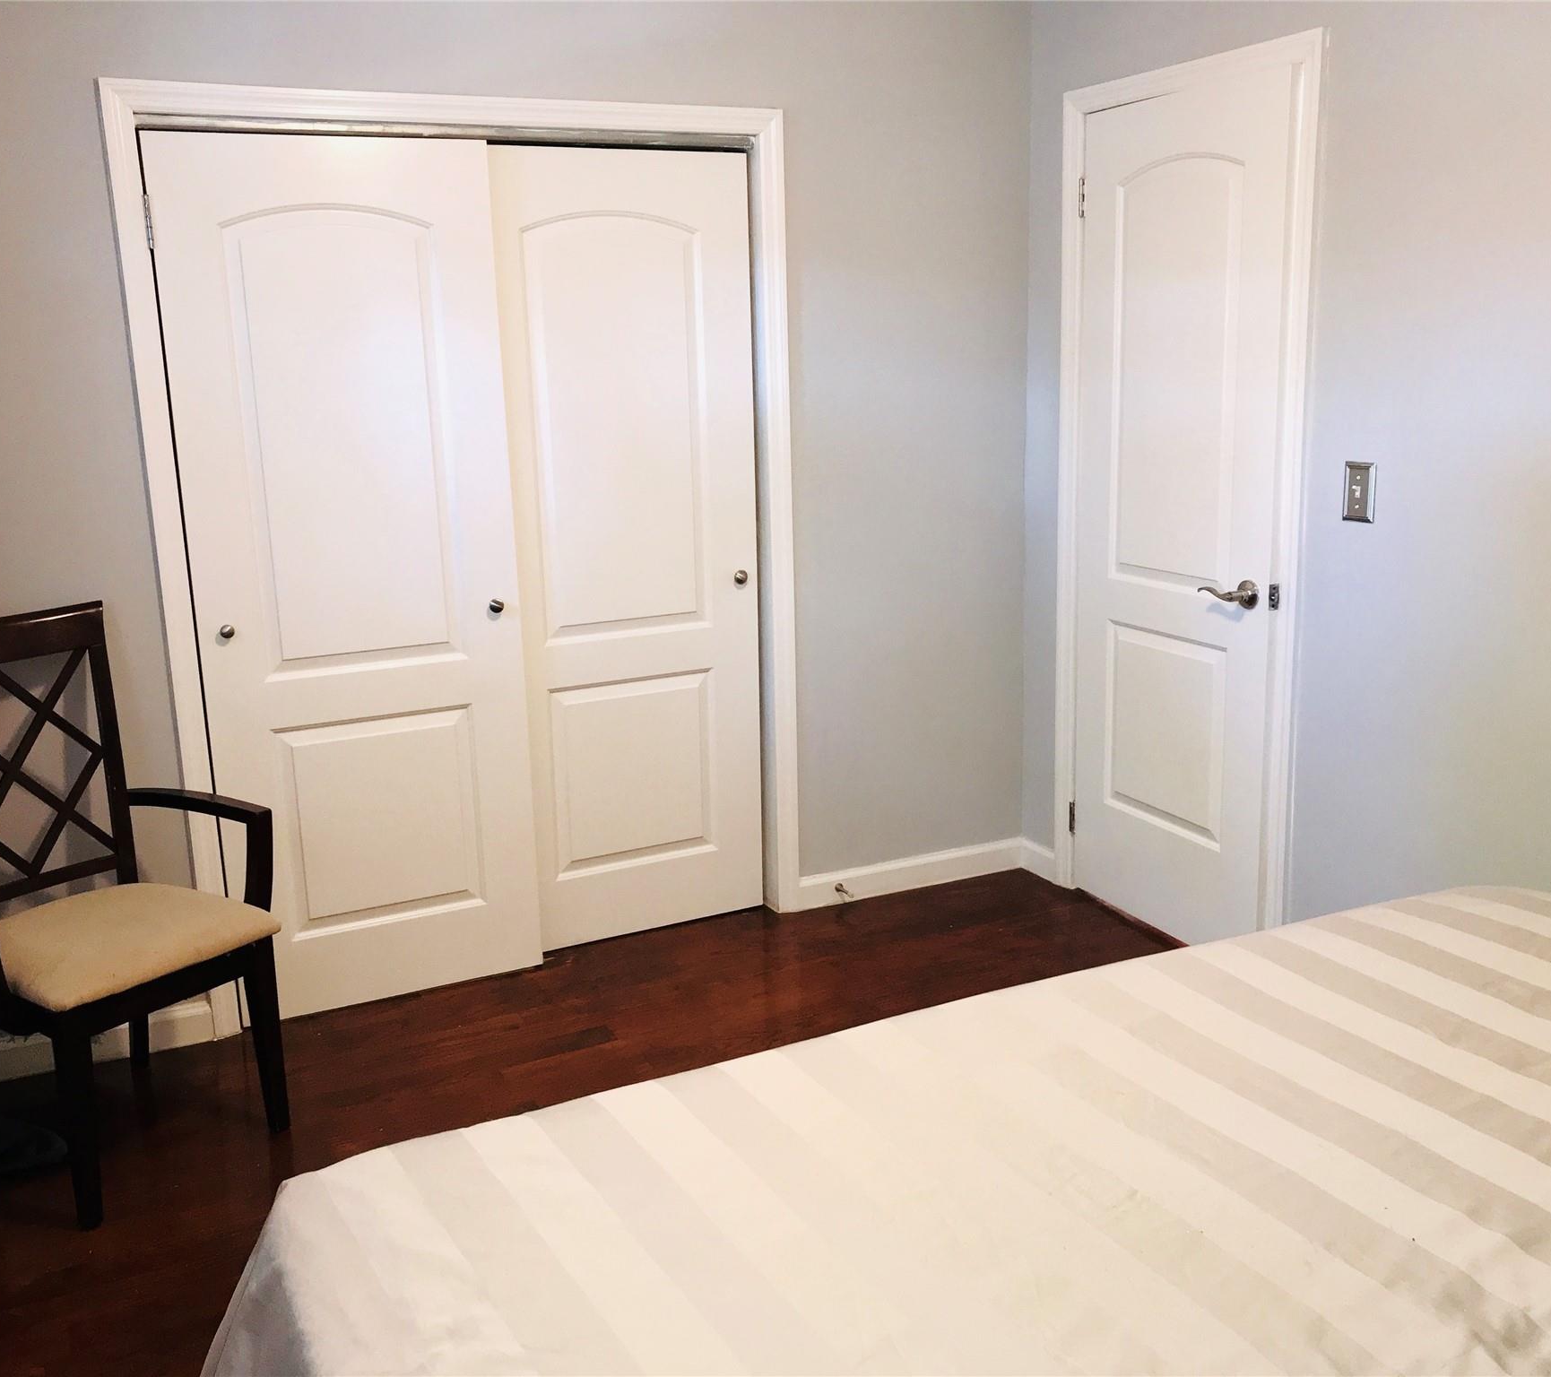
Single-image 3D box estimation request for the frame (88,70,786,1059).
[{"bbox_3d":[-0.661,-0.306,3.542,1.510,2.062,0.100,-8,14,-25],"label":"frame"}]

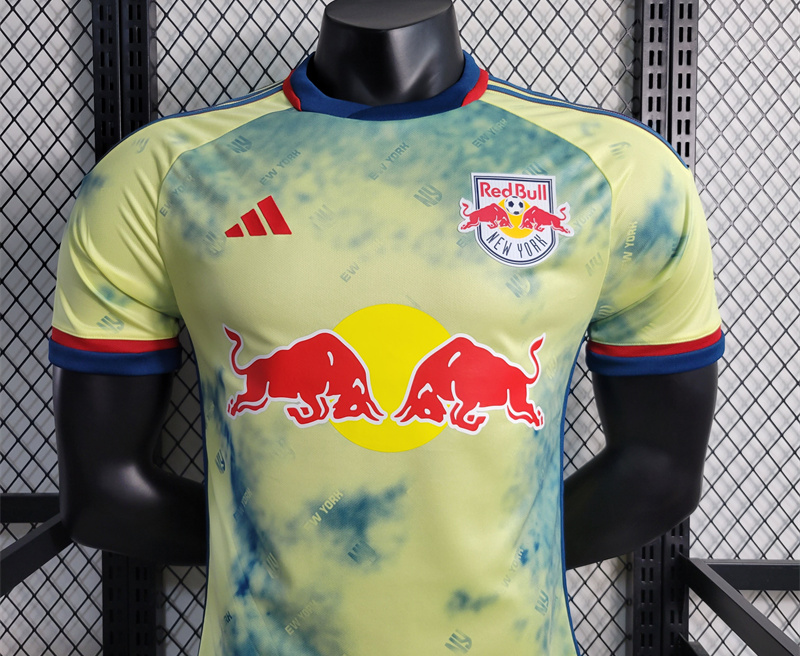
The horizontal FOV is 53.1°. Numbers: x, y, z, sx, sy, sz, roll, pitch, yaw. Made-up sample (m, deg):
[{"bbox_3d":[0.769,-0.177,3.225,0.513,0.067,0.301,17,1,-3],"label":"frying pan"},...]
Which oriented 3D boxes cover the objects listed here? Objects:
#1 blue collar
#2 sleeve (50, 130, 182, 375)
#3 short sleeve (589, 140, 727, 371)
[{"bbox_3d":[-0.013,-0.206,0.690,0.174,0.085,0.155,0,3,3],"label":"blue collar"},{"bbox_3d":[-0.249,-0.066,0.700,0.113,0.208,0.140,0,3,3],"label":"sleeve"},{"bbox_3d":[0.217,-0.058,0.680,0.116,0.204,0.140,0,3,3],"label":"short sleeve"}]

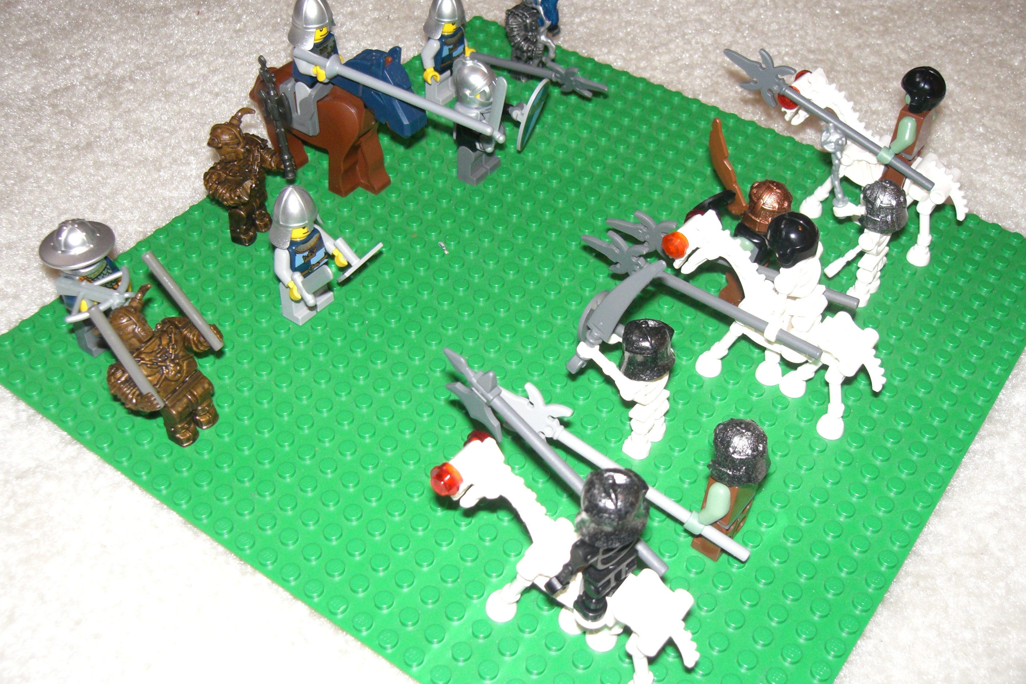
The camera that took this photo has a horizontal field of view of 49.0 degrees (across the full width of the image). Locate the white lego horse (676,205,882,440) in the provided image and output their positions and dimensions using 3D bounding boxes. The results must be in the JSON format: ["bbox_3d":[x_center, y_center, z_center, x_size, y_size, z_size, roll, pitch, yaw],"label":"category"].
[{"bbox_3d":[0.075,-0.005,0.320,0.068,0.049,0.017,28,51,23],"label":"white lego horse"}]

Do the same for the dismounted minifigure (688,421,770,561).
[{"bbox_3d":[0.054,0.035,0.281,0.019,0.045,0.024,28,51,24],"label":"dismounted minifigure"}]

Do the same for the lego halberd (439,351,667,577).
[{"bbox_3d":[0.008,0.028,0.270,0.004,0.021,0.076,-36,71,-29],"label":"lego halberd"}]

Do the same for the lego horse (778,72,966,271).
[{"bbox_3d":[0.120,-0.059,0.373,0.067,0.049,0.017,28,51,23],"label":"lego horse"}]

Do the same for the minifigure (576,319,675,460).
[{"bbox_3d":[0.032,0.010,0.305,0.028,0.046,0.022,28,51,24],"label":"minifigure"}]

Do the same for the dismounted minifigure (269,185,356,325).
[{"bbox_3d":[-0.063,-0.026,0.338,0.021,0.046,0.025,28,51,24],"label":"dismounted minifigure"}]

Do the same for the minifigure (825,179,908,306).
[{"bbox_3d":[0.110,-0.035,0.355,0.025,0.043,0.024,28,51,23],"label":"minifigure"}]

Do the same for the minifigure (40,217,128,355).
[{"bbox_3d":[-0.123,-0.017,0.328,0.024,0.045,0.024,28,51,23],"label":"minifigure"}]

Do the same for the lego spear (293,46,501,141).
[{"bbox_3d":[-0.036,-0.075,0.341,0.084,0.009,0.009,28,51,24],"label":"lego spear"}]

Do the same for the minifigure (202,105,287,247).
[{"bbox_3d":[-0.087,-0.054,0.366,0.019,0.043,0.028,28,51,23],"label":"minifigure"}]

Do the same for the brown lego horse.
[{"bbox_3d":[-0.064,-0.080,0.383,0.077,0.057,0.017,28,51,24],"label":"brown lego horse"}]

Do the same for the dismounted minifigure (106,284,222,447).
[{"bbox_3d":[-0.097,0.006,0.307,0.024,0.044,0.030,19,47,33],"label":"dismounted minifigure"}]

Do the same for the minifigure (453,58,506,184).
[{"bbox_3d":[-0.010,-0.077,0.389,0.026,0.046,0.026,28,51,23],"label":"minifigure"}]

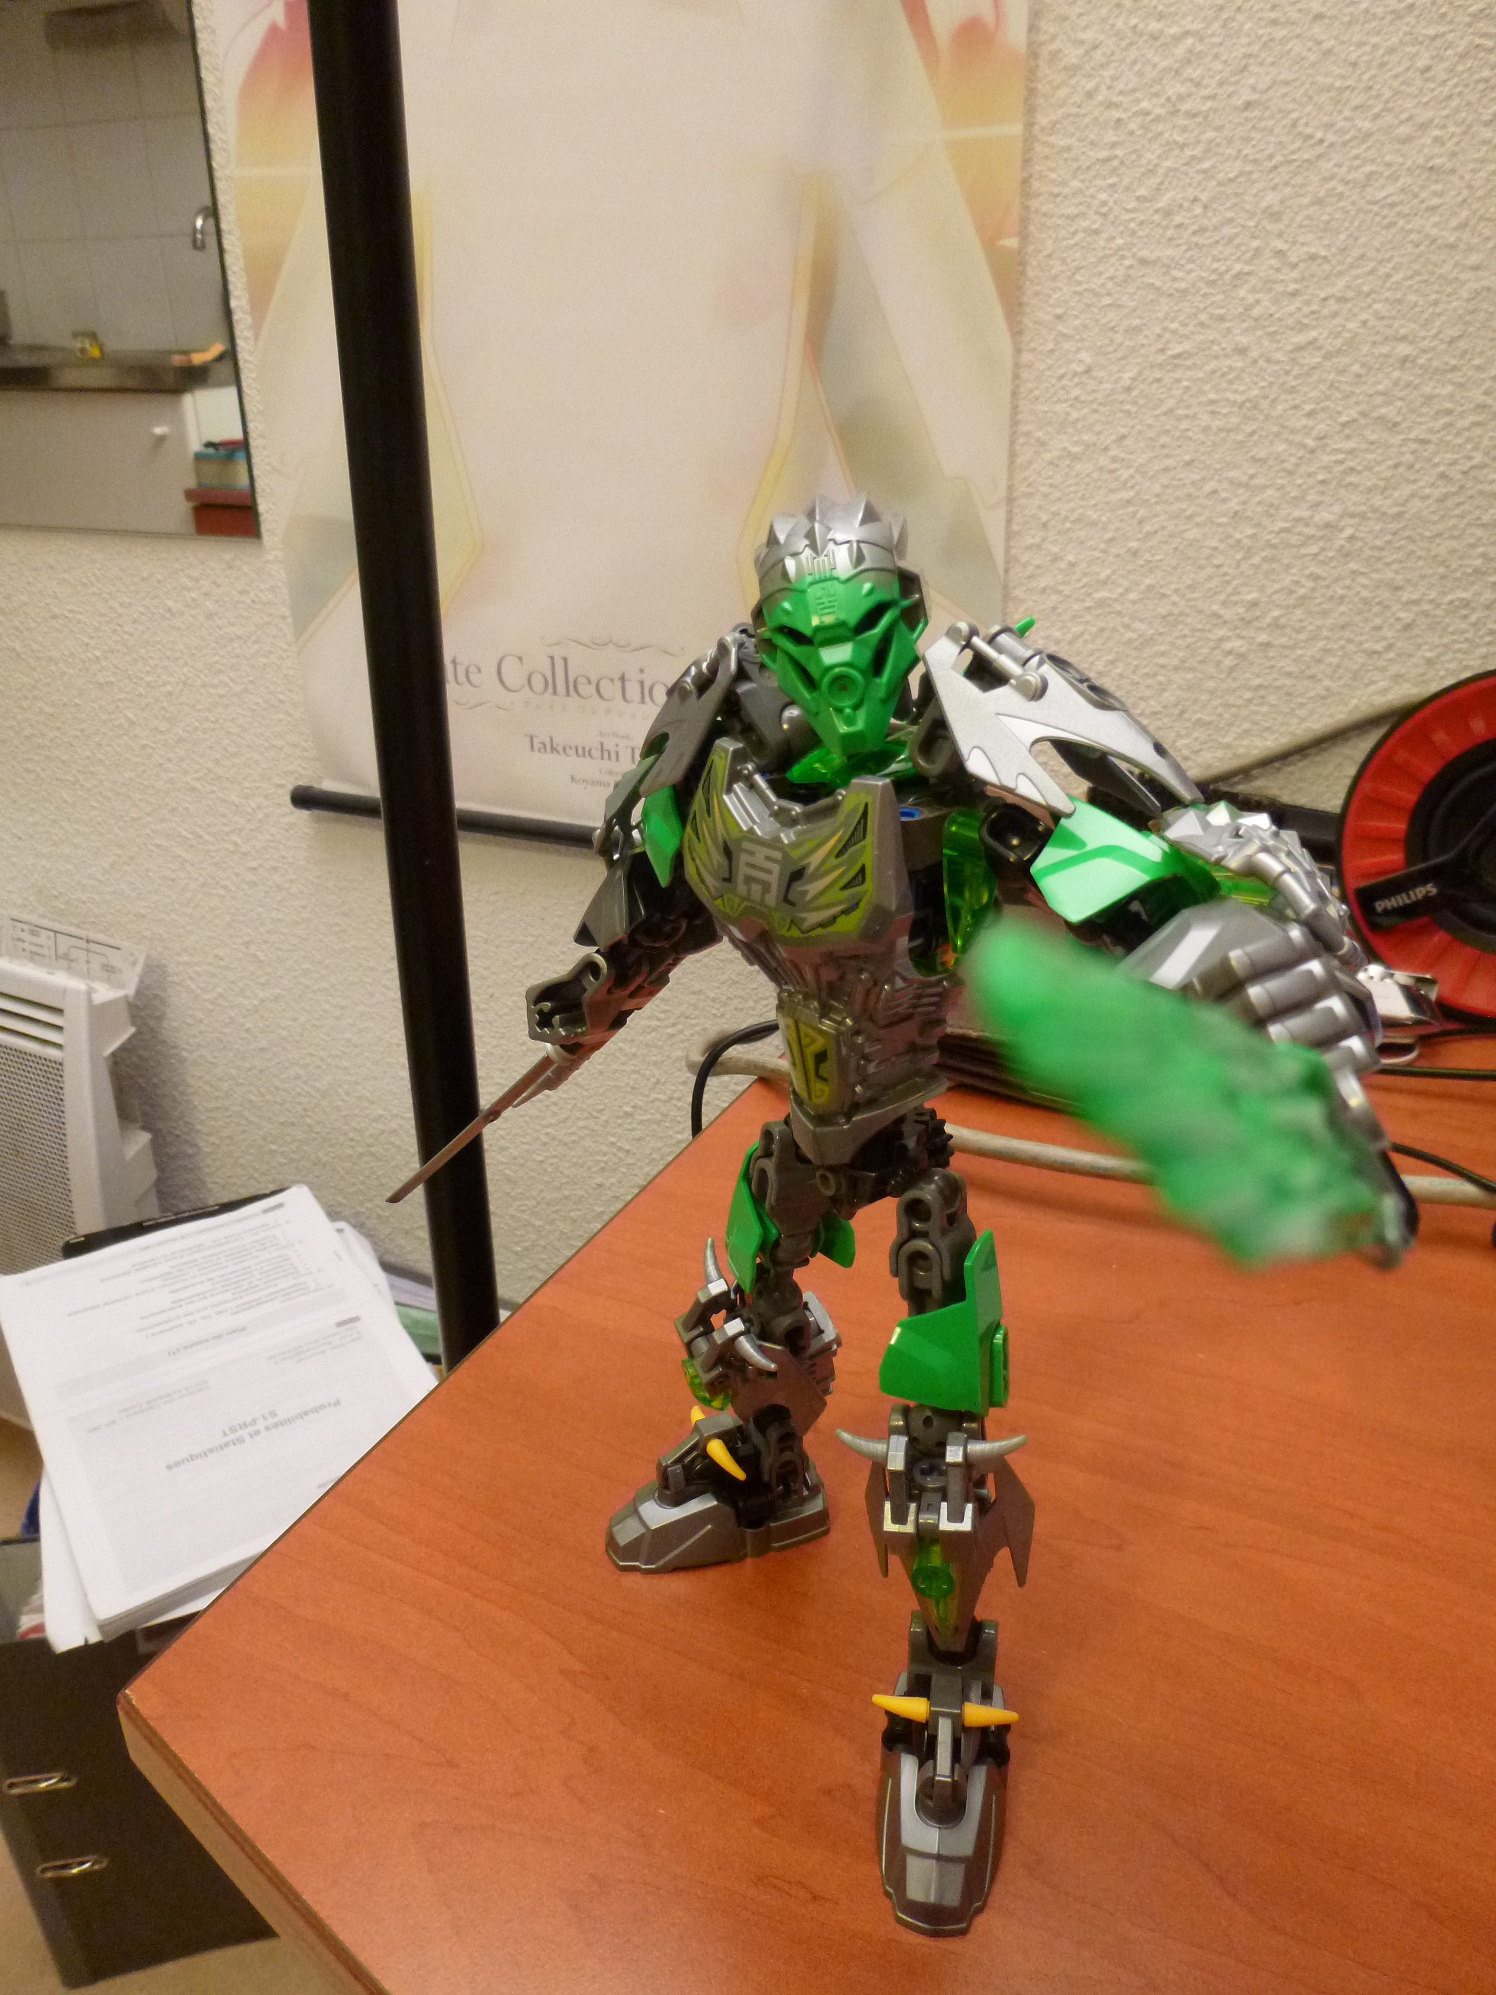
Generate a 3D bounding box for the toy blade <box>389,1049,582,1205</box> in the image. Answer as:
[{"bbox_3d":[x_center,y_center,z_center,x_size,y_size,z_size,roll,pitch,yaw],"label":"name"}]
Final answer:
[{"bbox_3d":[-0.062,0.031,0.345,0.060,0.008,0.021,-37,-4,-11],"label":"toy blade"}]

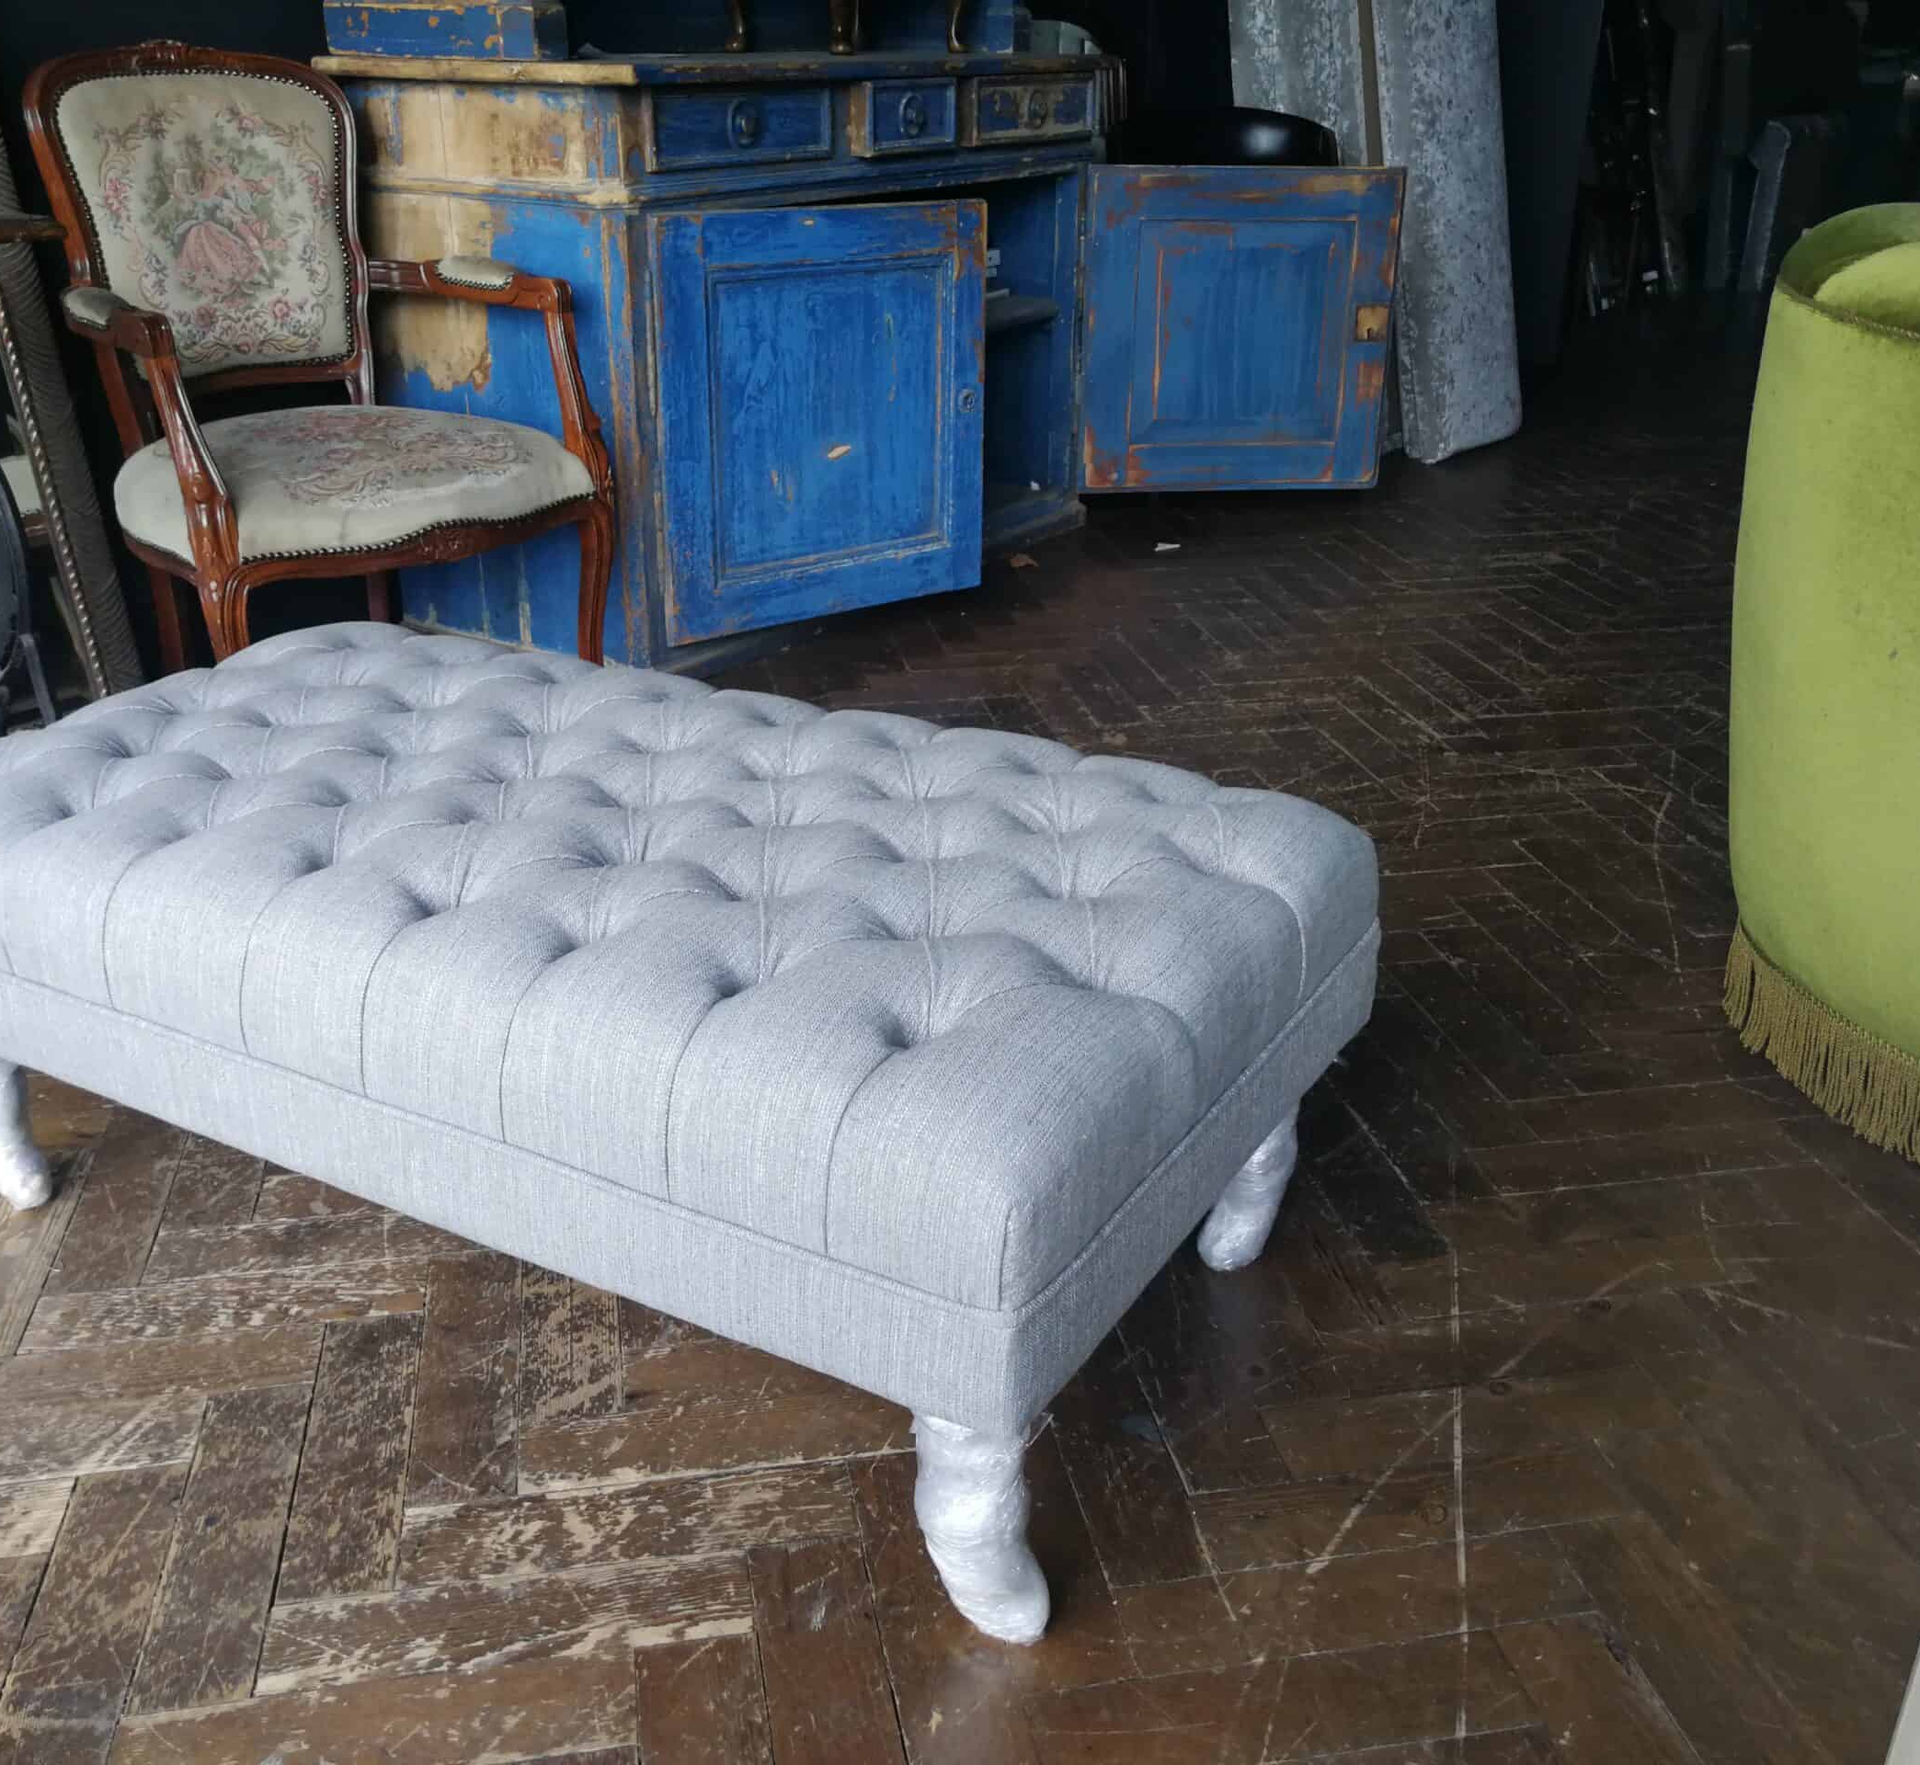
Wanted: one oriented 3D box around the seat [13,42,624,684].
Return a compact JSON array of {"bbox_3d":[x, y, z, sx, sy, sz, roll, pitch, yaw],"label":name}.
[{"bbox_3d":[-0.955,-0.694,2.708,0.626,0.995,0.667,-18,28,-40],"label":"seat"}]

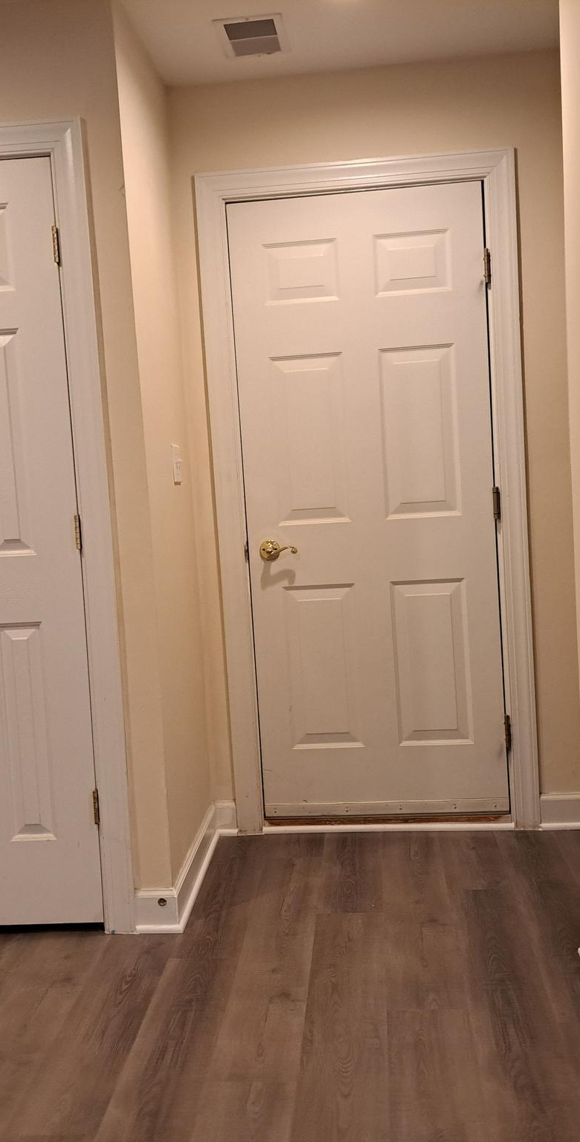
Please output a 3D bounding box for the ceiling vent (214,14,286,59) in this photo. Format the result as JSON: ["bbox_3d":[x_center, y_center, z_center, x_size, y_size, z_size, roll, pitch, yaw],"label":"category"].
[{"bbox_3d":[-0.104,-1.526,3.040,0.193,0.020,0.264,-3,5,5],"label":"ceiling vent"}]

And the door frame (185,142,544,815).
[{"bbox_3d":[0.265,-0.213,3.455,1.005,2.164,0.090,-3,5,5],"label":"door frame"}]

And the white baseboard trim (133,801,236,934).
[{"bbox_3d":[-0.293,0.871,3.179,0.172,0.118,0.775,-3,5,5],"label":"white baseboard trim"}]

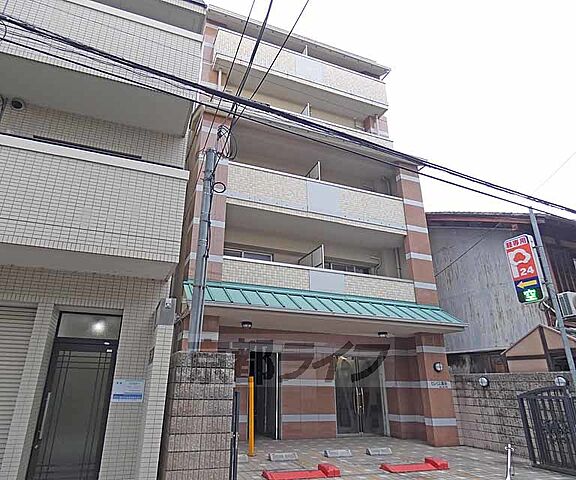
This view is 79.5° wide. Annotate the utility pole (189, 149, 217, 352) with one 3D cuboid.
[{"bbox_3d":[-1.412,0.861,5.415,0.150,5.500,0.150,8,-24,-18],"label":"utility pole"}]

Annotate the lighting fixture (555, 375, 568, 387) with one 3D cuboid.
[{"bbox_3d":[5.810,3.008,7.401,0.130,0.250,0.250,8,-23,-19],"label":"lighting fixture"}]

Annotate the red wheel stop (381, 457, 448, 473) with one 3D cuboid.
[{"bbox_3d":[2.582,4.617,7.139,1.250,0.150,0.510,6,-22,-14],"label":"red wheel stop"}]

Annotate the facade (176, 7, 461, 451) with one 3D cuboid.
[{"bbox_3d":[0.915,-1.248,11.796,7.900,14.400,3.000,8,-24,-18],"label":"facade"}]

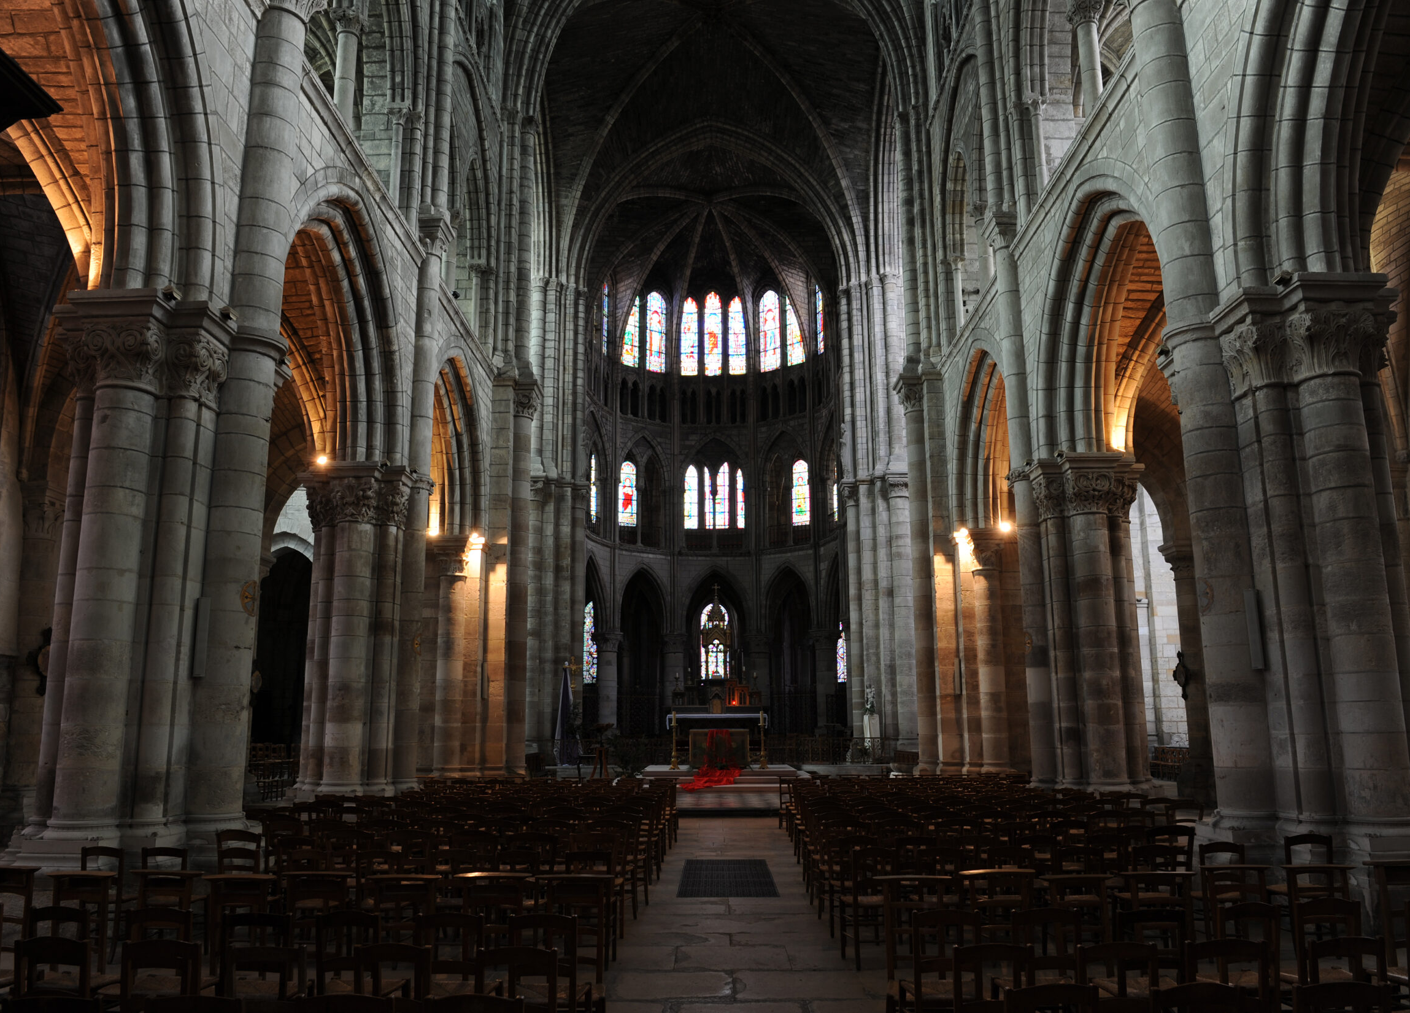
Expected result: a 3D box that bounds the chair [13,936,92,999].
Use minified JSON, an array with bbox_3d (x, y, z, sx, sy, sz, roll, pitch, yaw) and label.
[{"bbox_3d":[-2.843,2.367,4.531,0.430,0.870,0.460,0,-12,1],"label":"chair"}]

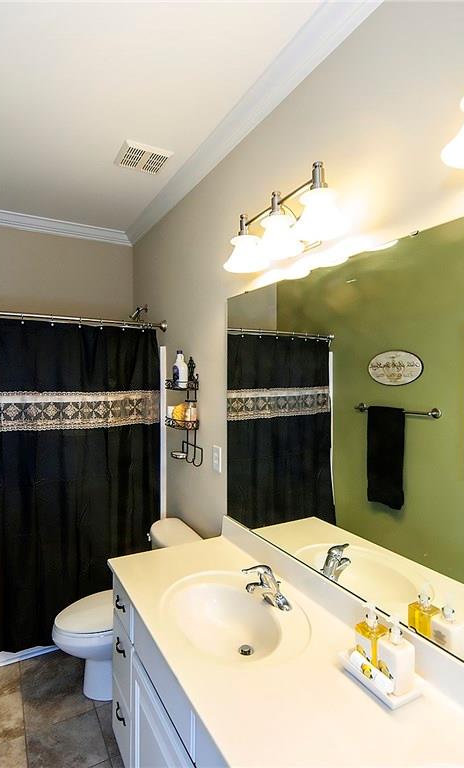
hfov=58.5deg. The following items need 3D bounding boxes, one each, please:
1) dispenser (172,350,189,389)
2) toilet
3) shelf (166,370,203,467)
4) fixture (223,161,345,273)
[{"bbox_3d":[-0.290,-0.086,2.307,0.060,0.210,0.080,0,1,-30],"label":"dispenser"},{"bbox_3d":[-0.534,1.190,2.155,0.720,0.750,0.440,0,1,-30],"label":"toilet"},{"bbox_3d":[-0.273,0.173,2.297,0.140,0.550,0.260,0,1,-30],"label":"shelf"},{"bbox_3d":[0.171,-0.567,1.447,0.200,0.210,0.600,0,1,-30],"label":"fixture"}]

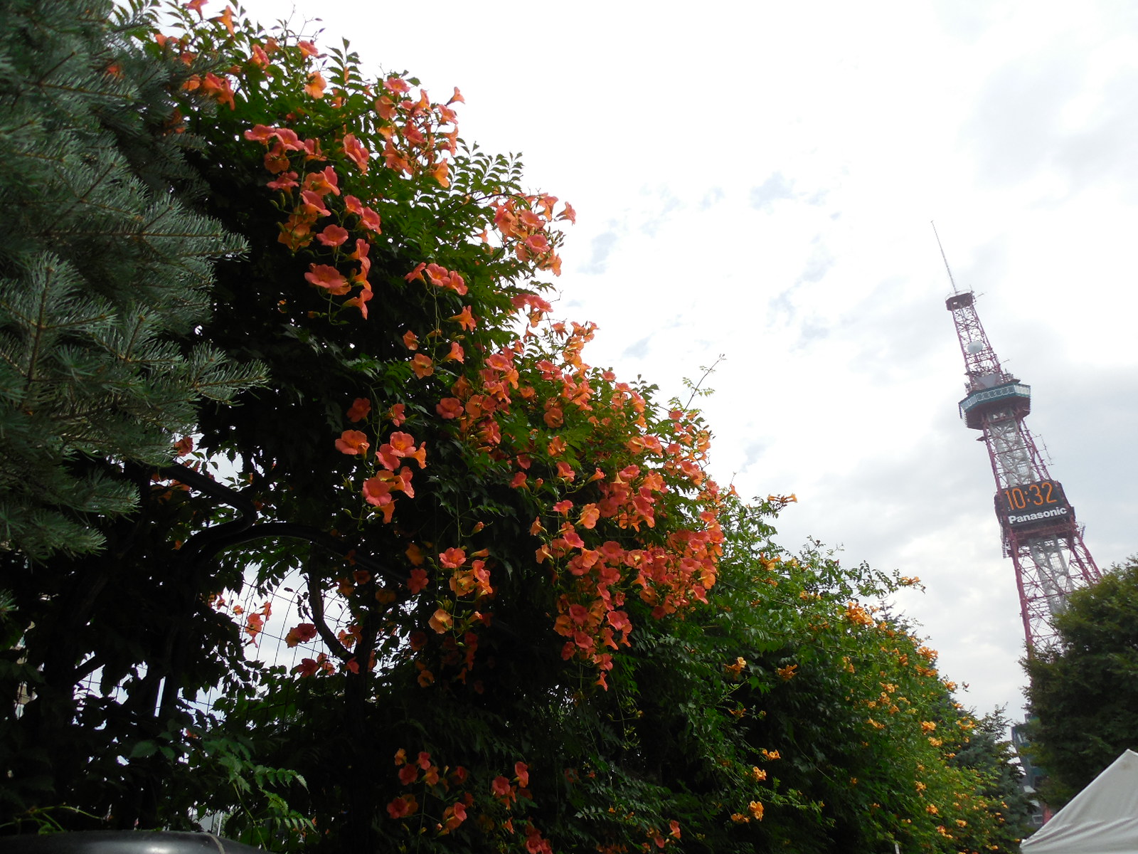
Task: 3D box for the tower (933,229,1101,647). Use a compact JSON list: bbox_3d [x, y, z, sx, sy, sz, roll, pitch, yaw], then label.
[{"bbox_3d":[97.552,11.103,177.737,33.000,147.000,33.000,-15,-31,21],"label":"tower"}]

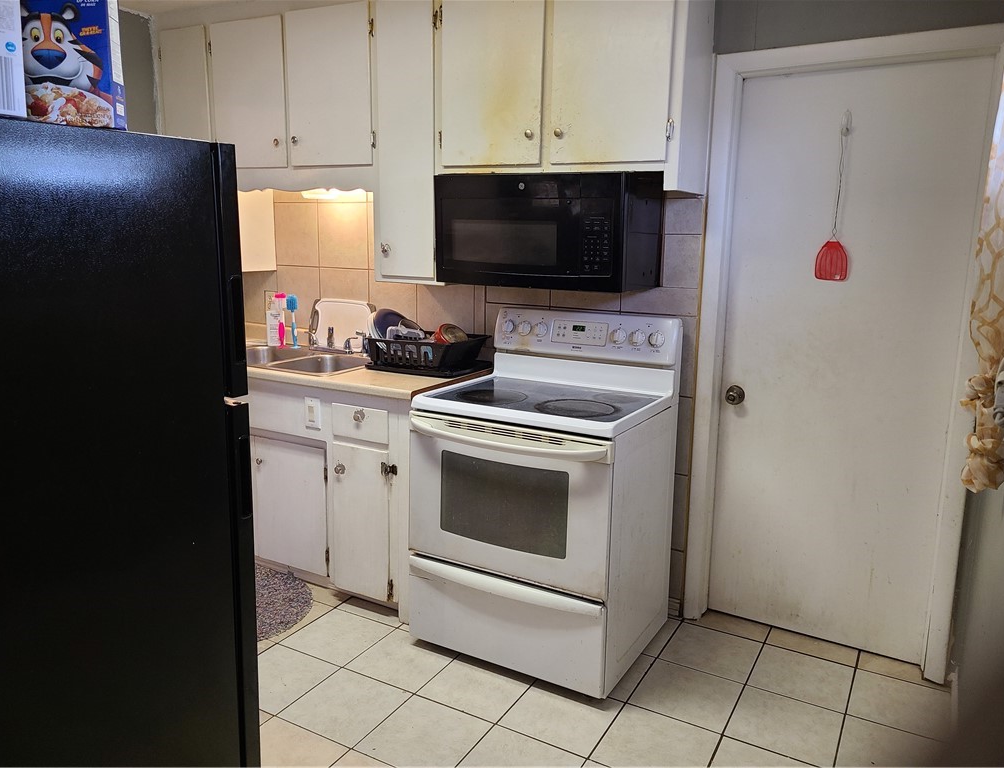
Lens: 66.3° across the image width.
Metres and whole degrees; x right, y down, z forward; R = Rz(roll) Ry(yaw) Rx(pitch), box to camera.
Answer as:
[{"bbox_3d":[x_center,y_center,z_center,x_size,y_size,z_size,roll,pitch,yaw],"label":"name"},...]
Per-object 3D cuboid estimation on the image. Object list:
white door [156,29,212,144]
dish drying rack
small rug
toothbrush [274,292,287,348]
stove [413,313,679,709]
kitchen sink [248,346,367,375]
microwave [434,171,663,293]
[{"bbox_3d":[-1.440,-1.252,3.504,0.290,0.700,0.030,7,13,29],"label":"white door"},{"bbox_3d":[-0.302,-0.139,3.283,0.430,0.130,0.355,7,13,29],"label":"dish drying rack"},{"bbox_3d":[-1.138,0.878,3.103,0.800,0.015,0.640,7,13,29],"label":"small rug"},{"bbox_3d":[-1.071,-0.306,3.719,0.052,0.268,0.052,7,13,29],"label":"toothbrush"},{"bbox_3d":[0.149,0.364,2.767,0.761,1.182,0.650,7,13,29],"label":"stove"},{"bbox_3d":[-0.929,-0.035,3.500,0.835,0.180,0.560,7,13,29],"label":"kitchen sink"},{"bbox_3d":[0.174,-0.573,2.885,0.751,0.397,0.390,7,13,29],"label":"microwave"}]

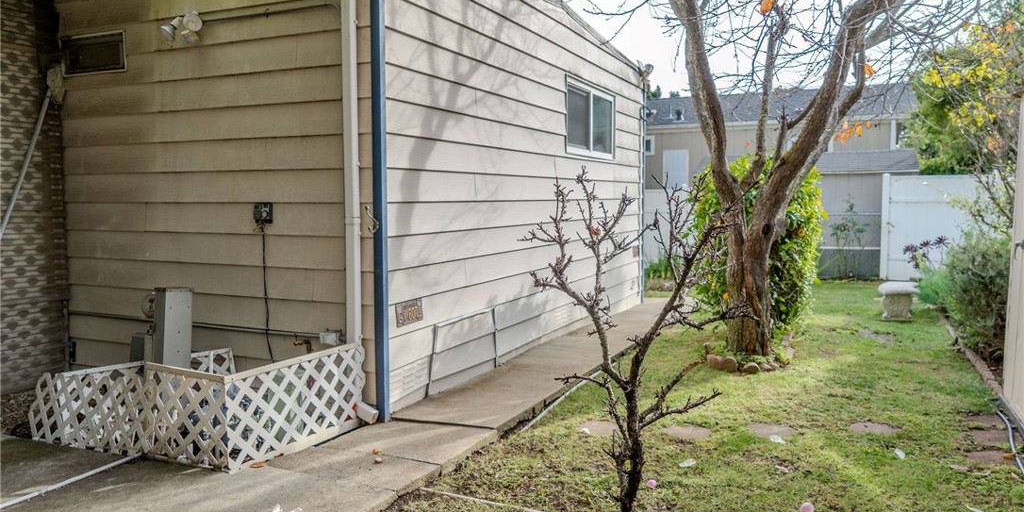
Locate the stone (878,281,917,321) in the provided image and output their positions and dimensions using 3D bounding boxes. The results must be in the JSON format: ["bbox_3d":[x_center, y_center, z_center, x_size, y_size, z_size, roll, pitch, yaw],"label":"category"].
[{"bbox_3d":[4.553,0.514,8.032,0.440,0.430,0.450,2,5,26],"label":"stone"}]

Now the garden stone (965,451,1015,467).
[{"bbox_3d":[2.560,1.095,3.640,0.280,0.045,0.230,2,5,20],"label":"garden stone"}]

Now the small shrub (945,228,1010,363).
[{"bbox_3d":[4.763,0.284,6.803,0.750,1.100,1.100,2,5,26],"label":"small shrub"}]

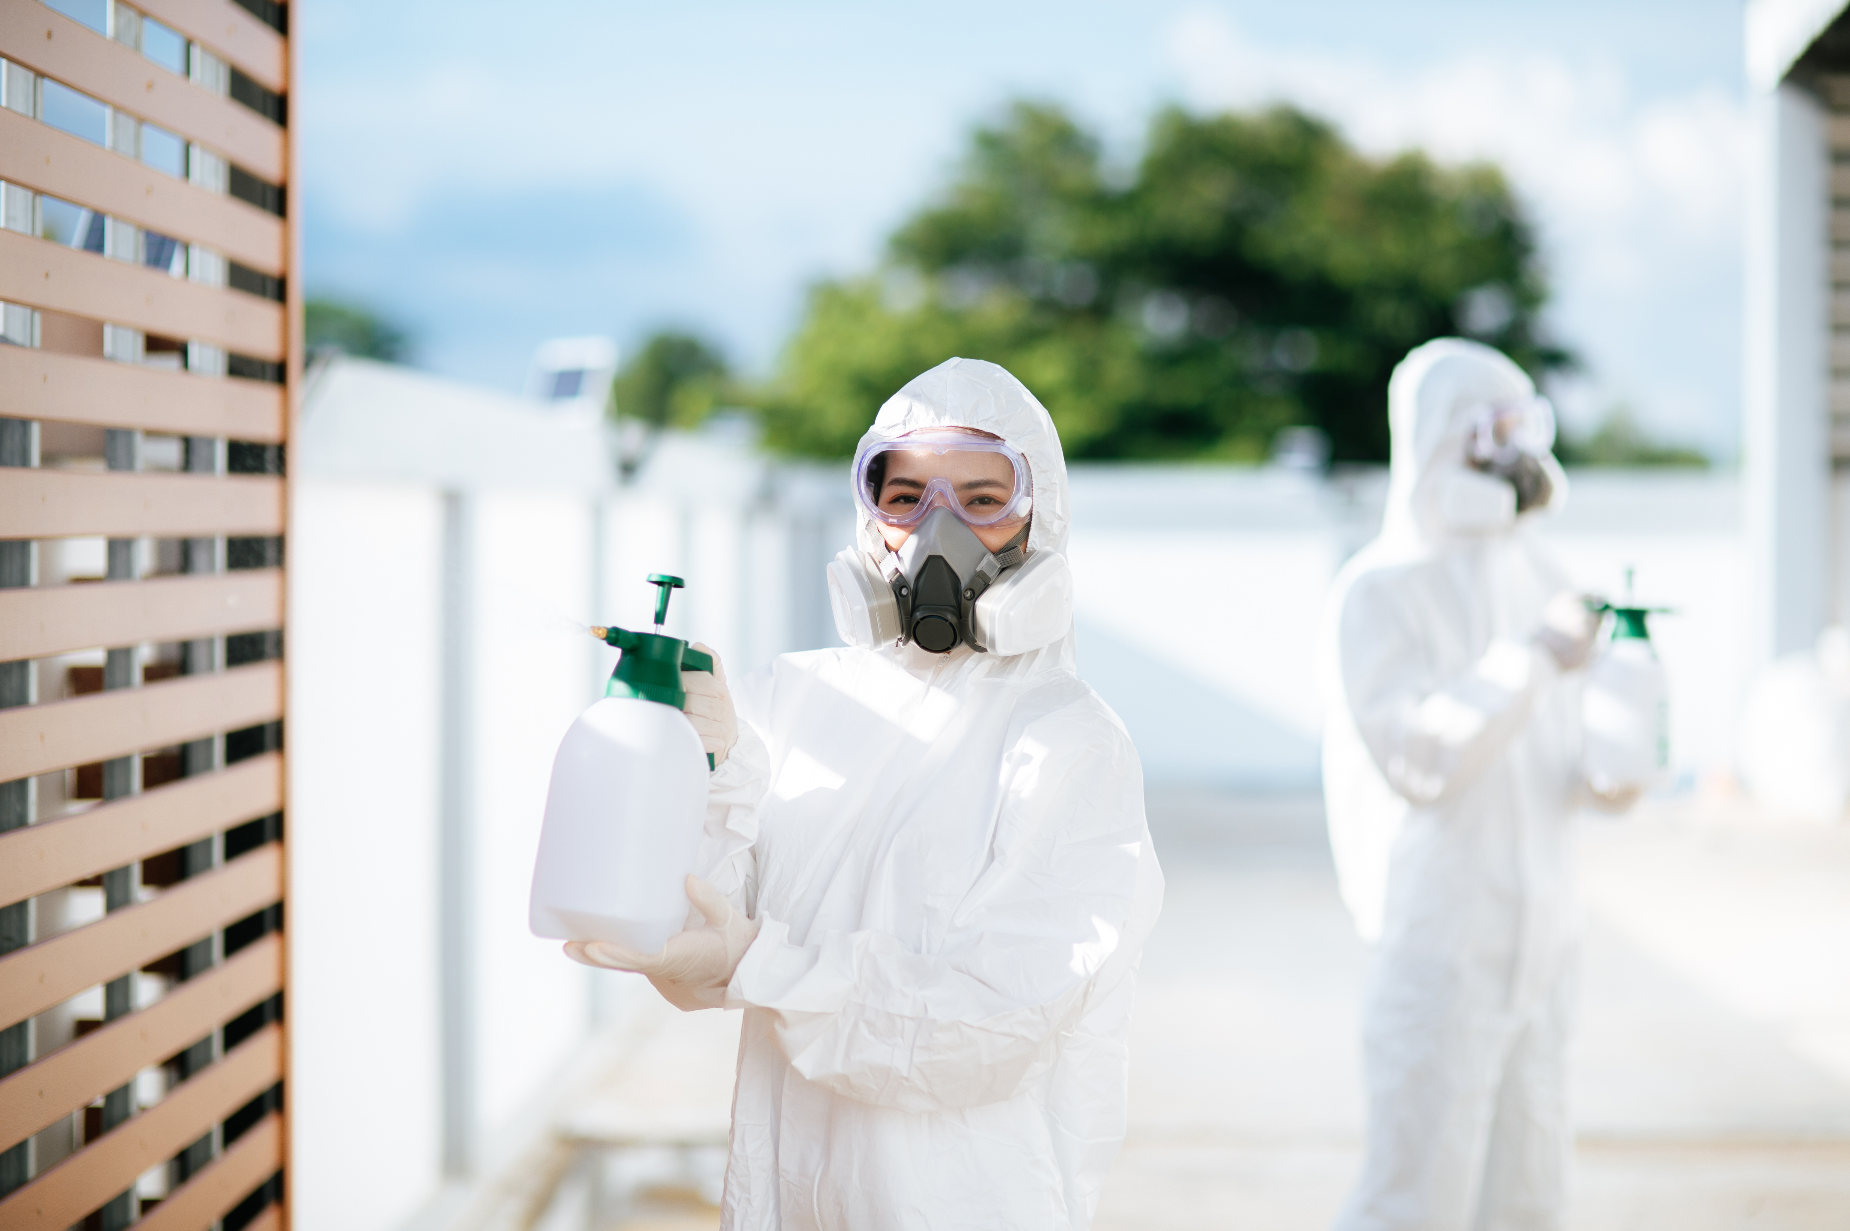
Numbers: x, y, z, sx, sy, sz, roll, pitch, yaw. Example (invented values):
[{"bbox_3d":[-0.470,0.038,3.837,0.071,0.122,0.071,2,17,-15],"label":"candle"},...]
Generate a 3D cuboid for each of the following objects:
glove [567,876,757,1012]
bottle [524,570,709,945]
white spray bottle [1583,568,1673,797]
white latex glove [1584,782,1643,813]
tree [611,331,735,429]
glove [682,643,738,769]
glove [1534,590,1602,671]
[{"bbox_3d":[-0.200,0.248,3.310,0.150,0.103,0.100,1,1,-3],"label":"glove"},{"bbox_3d":[-0.221,0.104,3.322,0.138,0.285,0.124,19,-13,-42],"label":"bottle"},{"bbox_3d":[0.878,0.087,5.450,0.135,0.286,0.120,1,1,18],"label":"white spray bottle"},{"bbox_3d":[0.853,0.228,5.450,0.080,0.050,0.110,0,1,-18],"label":"white latex glove"},{"bbox_3d":[-4.333,-2.589,75.000,2.700,4.580,2.700,1,1,0],"label":"tree"},{"bbox_3d":[-0.168,0.069,3.370,0.085,0.100,0.070,19,-13,-42],"label":"glove"},{"bbox_3d":[0.799,0.019,5.430,0.085,0.100,0.085,1,1,18],"label":"glove"}]

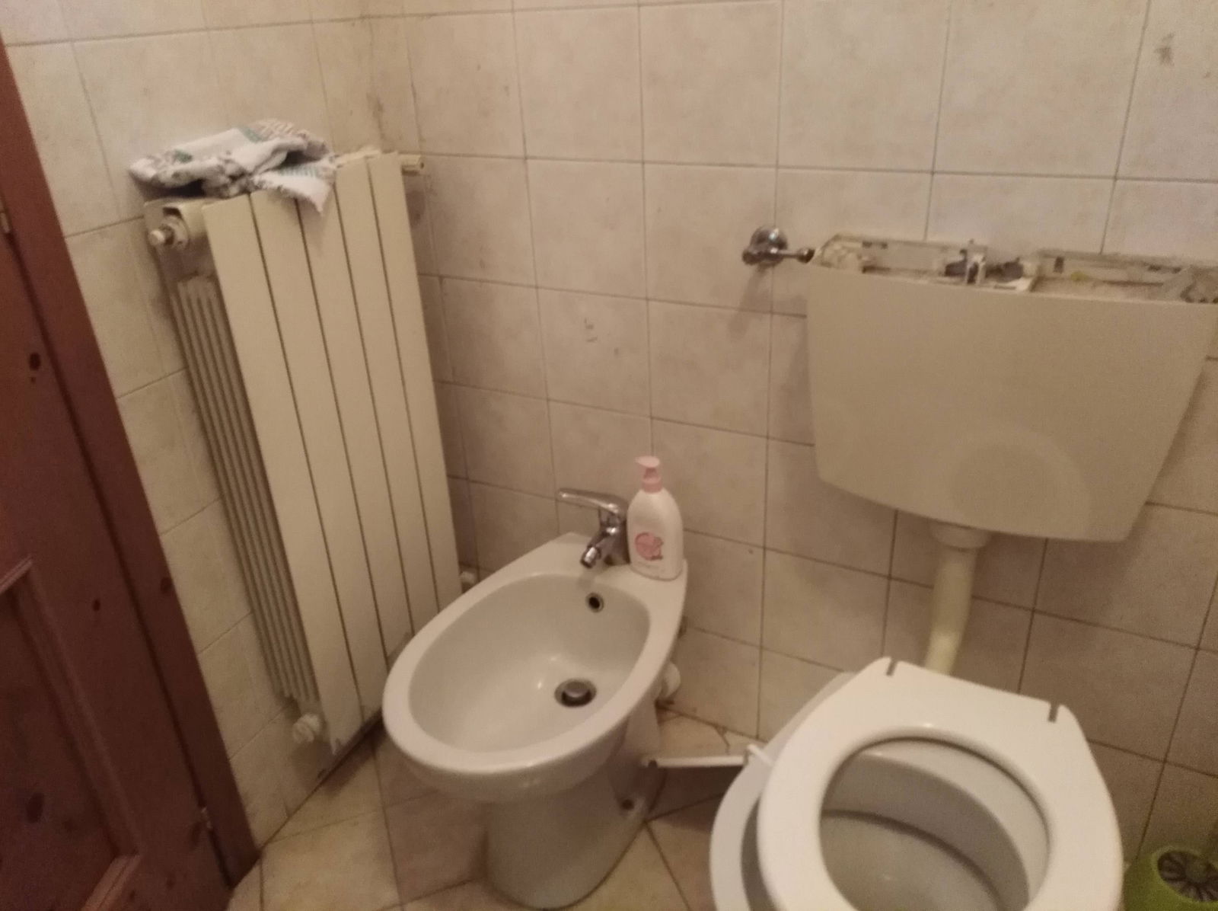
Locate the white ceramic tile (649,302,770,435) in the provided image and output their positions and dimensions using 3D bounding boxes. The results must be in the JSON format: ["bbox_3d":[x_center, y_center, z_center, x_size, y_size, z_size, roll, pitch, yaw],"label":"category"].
[{"bbox_3d":[0.155,-0.135,1.401,0.199,0.199,0.012,11,30,27],"label":"white ceramic tile"}]

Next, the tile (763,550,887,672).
[{"bbox_3d":[0.353,0.260,1.502,0.200,0.200,0.010,11,30,27],"label":"tile"}]

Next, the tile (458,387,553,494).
[{"bbox_3d":[-0.187,-0.027,1.673,0.200,0.200,0.010,11,30,27],"label":"tile"}]

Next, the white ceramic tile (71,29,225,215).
[{"bbox_3d":[-0.561,-0.419,1.154,0.010,0.200,0.200,9,29,23],"label":"white ceramic tile"}]

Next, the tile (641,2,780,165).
[{"bbox_3d":[0.136,-0.498,1.234,0.200,0.200,0.010,11,30,27],"label":"tile"}]

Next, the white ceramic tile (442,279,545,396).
[{"bbox_3d":[-0.197,-0.205,1.581,0.199,0.199,0.012,11,30,27],"label":"white ceramic tile"}]

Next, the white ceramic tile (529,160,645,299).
[{"bbox_3d":[-0.031,-0.349,1.401,0.199,0.199,0.012,11,30,27],"label":"white ceramic tile"}]

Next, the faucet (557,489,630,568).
[{"bbox_3d":[-0.016,0.113,1.430,0.060,0.152,0.125,17,33,35],"label":"faucet"}]

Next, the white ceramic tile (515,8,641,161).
[{"bbox_3d":[-0.041,-0.533,1.325,0.200,0.200,0.010,11,30,27],"label":"white ceramic tile"}]

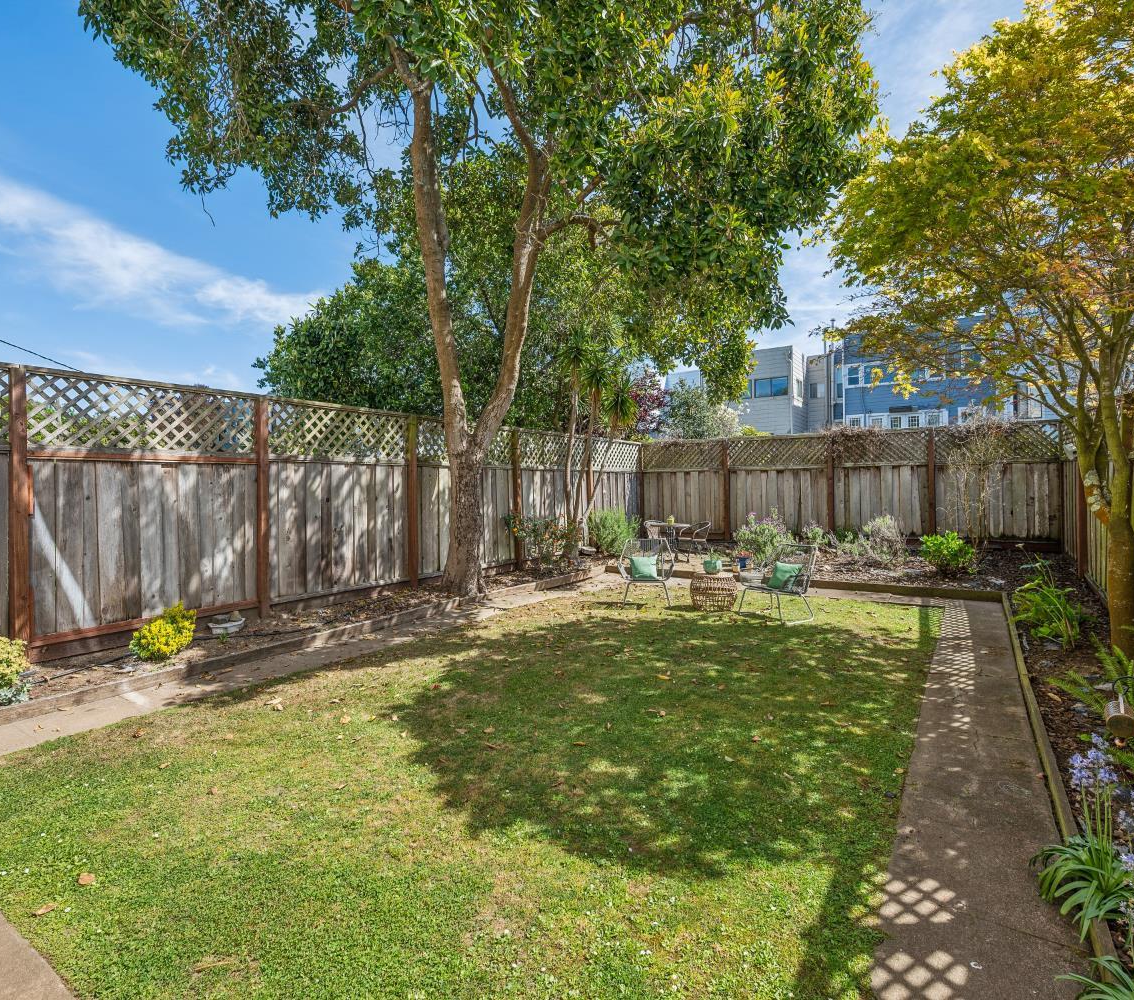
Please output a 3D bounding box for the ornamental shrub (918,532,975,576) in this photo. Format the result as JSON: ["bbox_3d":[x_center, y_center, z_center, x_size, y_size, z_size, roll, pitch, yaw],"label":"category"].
[{"bbox_3d":[5.485,0.768,8.400,0.730,0.640,0.700,1,1,33],"label":"ornamental shrub"}]

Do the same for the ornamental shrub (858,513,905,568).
[{"bbox_3d":[5.189,0.666,9.600,0.720,0.840,0.680,1,1,28],"label":"ornamental shrub"}]

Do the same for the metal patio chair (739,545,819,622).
[{"bbox_3d":[2.351,0.881,6.493,0.680,0.800,0.690,-1,1,-30],"label":"metal patio chair"}]

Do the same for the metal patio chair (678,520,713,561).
[{"bbox_3d":[2.321,0.743,10.594,0.550,0.730,0.530,-1,1,-30],"label":"metal patio chair"}]

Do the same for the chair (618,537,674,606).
[{"bbox_3d":[0.984,0.896,7.193,0.690,0.800,0.680,0,1,5],"label":"chair"}]

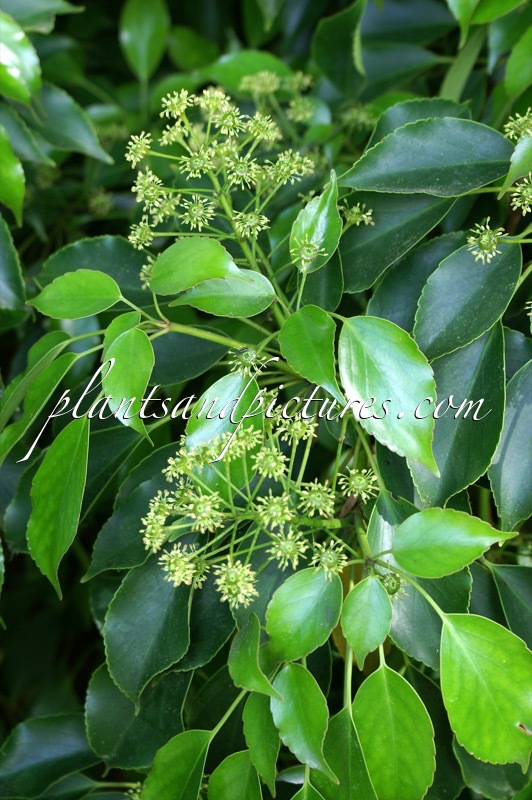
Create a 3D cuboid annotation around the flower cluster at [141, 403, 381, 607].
[{"bbox_3d":[-0.003,0.047,0.745,0.104,0.088,0.078,0,18,0],"label":"flower cluster"}]

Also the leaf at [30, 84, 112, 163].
[{"bbox_3d":[-0.113,-0.158,0.950,0.072,0.012,0.036,39,63,15],"label":"leaf"}]

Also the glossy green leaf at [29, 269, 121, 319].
[{"bbox_3d":[-0.095,-0.050,0.825,0.046,0.009,0.026,-3,63,-10],"label":"glossy green leaf"}]

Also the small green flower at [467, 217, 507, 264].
[{"bbox_3d":[0.112,-0.081,0.845,0.021,0.021,0.015,-7,-22,16],"label":"small green flower"}]

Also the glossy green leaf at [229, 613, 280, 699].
[{"bbox_3d":[-0.005,0.126,0.825,0.020,0.043,0.013,-22,-17,21],"label":"glossy green leaf"}]

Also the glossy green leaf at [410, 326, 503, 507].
[{"bbox_3d":[0.090,0.008,0.785,0.048,0.097,0.017,17,-11,13],"label":"glossy green leaf"}]

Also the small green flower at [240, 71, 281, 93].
[{"bbox_3d":[-0.003,-0.185,0.970,0.021,0.011,0.018,0,16,0],"label":"small green flower"}]

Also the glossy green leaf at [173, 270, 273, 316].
[{"bbox_3d":[-0.022,-0.054,0.840,0.054,0.011,0.028,-5,60,-3],"label":"glossy green leaf"}]

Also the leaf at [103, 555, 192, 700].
[{"bbox_3d":[-0.058,0.114,0.835,0.042,0.077,0.015,12,-16,9],"label":"leaf"}]

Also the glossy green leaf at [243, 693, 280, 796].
[{"bbox_3d":[-0.002,0.174,0.845,0.019,0.054,0.011,-3,-6,-25],"label":"glossy green leaf"}]

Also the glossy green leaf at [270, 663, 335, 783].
[{"bbox_3d":[0.019,0.160,0.820,0.029,0.058,0.014,-22,-12,6],"label":"glossy green leaf"}]

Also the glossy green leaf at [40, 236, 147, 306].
[{"bbox_3d":[-0.092,-0.067,0.890,0.065,0.015,0.045,-10,59,1],"label":"glossy green leaf"}]

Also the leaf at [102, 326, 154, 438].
[{"bbox_3d":[-0.062,-0.008,0.750,0.024,0.014,0.055,-11,65,1],"label":"leaf"}]

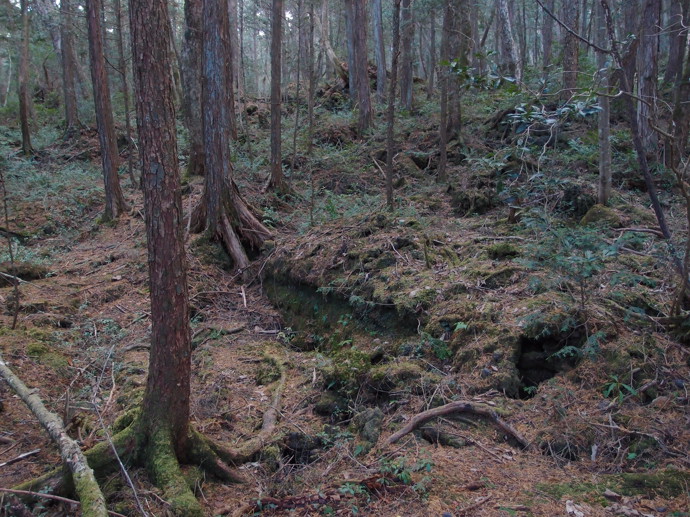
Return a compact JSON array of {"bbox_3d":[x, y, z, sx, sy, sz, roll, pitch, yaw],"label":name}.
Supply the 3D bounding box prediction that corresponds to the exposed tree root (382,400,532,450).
[{"bbox_3d":[0.736,1.093,3.650,0.970,0.260,0.240,-1,6,0],"label":"exposed tree root"}]

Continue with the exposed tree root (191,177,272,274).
[{"bbox_3d":[-1.343,-0.390,6.600,0.980,1.130,0.800,-1,6,0],"label":"exposed tree root"}]

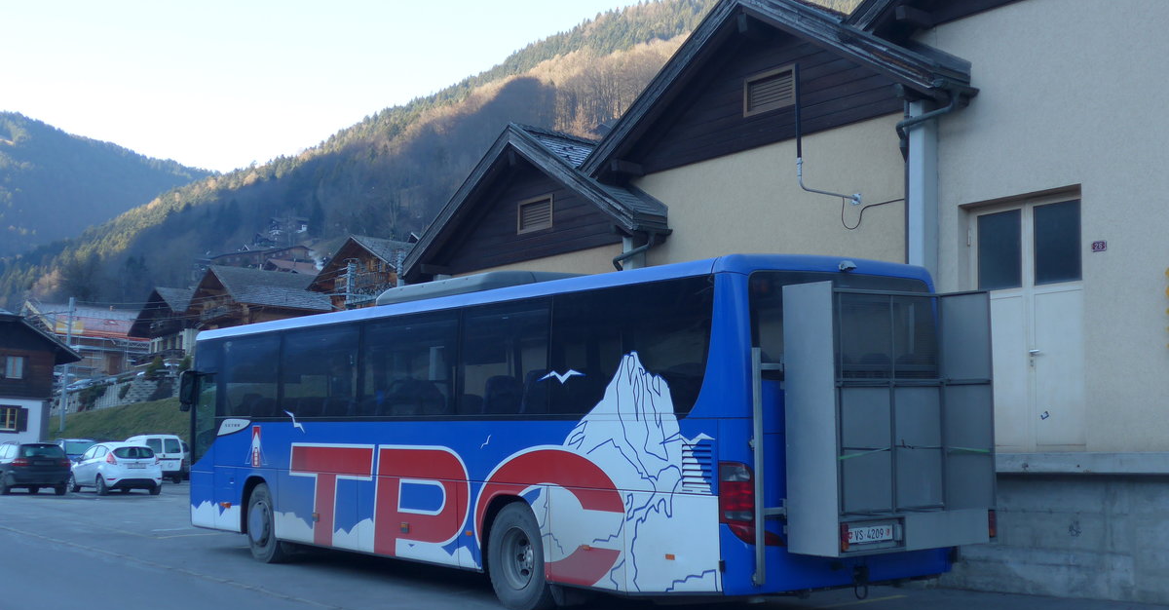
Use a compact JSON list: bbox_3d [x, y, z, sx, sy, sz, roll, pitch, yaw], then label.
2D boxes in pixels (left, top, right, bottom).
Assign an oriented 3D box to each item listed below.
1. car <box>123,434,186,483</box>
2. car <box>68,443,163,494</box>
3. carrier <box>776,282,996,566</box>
[{"bbox_3d":[-16.400,5.770,55.700,1.720,1.800,4.150,4,-6,-32],"label":"car"},{"bbox_3d":[-13.740,4.770,43.500,1.730,1.480,3.950,4,-7,-35],"label":"car"},{"bbox_3d":[2.475,0.905,11.950,1.850,2.070,0.540,2,-5,-36],"label":"carrier"}]

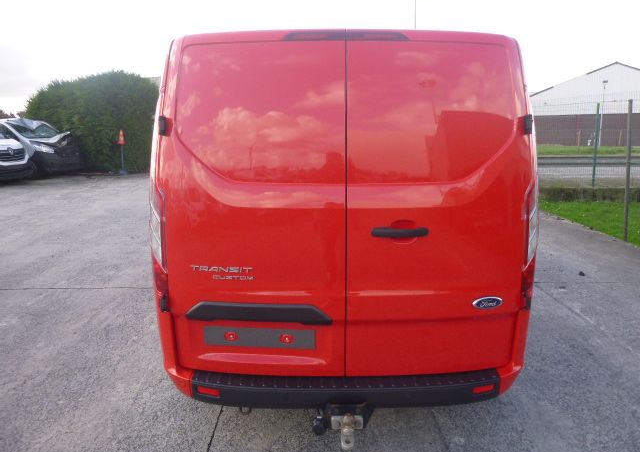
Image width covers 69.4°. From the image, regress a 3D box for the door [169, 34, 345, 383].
[{"bbox_3d":[-0.295,-0.058,2.099,0.830,1.500,0.190,0,11,0],"label":"door"}]

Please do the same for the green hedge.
[{"bbox_3d":[-8.800,-3.966,18.176,4.800,3.850,2.600,0,11,0],"label":"green hedge"}]

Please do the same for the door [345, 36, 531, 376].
[{"bbox_3d":[0.540,-0.058,2.099,0.850,1.500,0.190,0,11,0],"label":"door"}]

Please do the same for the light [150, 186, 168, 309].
[{"bbox_3d":[-0.780,0.102,2.263,0.115,0.620,0.200,0,11,0],"label":"light"}]

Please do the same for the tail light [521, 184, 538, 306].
[{"bbox_3d":[1.010,0.102,2.263,0.115,0.620,0.200,0,11,0],"label":"tail light"}]

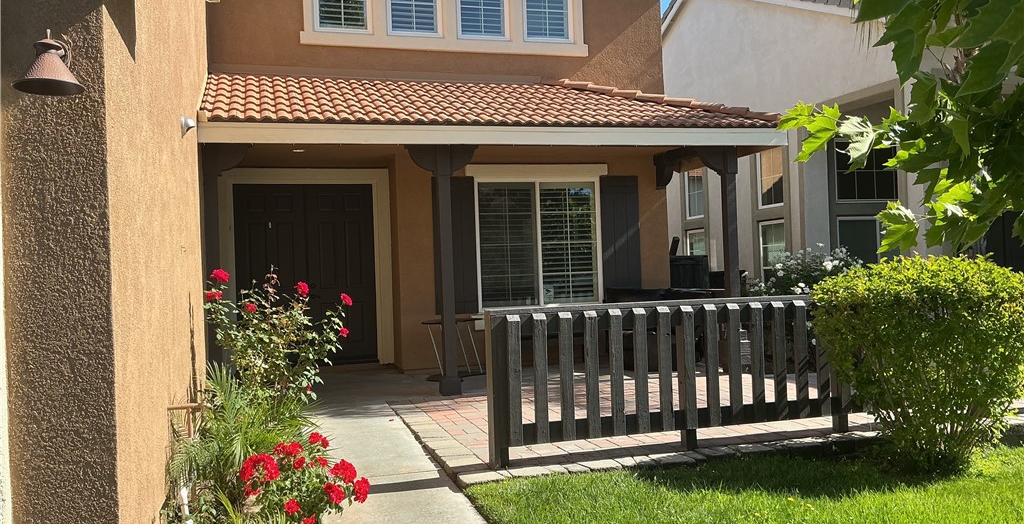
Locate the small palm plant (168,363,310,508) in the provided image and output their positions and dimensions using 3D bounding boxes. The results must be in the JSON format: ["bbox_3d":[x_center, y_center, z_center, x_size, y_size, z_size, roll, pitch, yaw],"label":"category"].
[{"bbox_3d":[-1.750,1.116,5.550,0.850,0.880,0.780,-2,0,-16],"label":"small palm plant"}]

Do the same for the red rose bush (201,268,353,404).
[{"bbox_3d":[-1.938,0.704,7.150,1.180,1.320,1.000,-2,0,-16],"label":"red rose bush"}]

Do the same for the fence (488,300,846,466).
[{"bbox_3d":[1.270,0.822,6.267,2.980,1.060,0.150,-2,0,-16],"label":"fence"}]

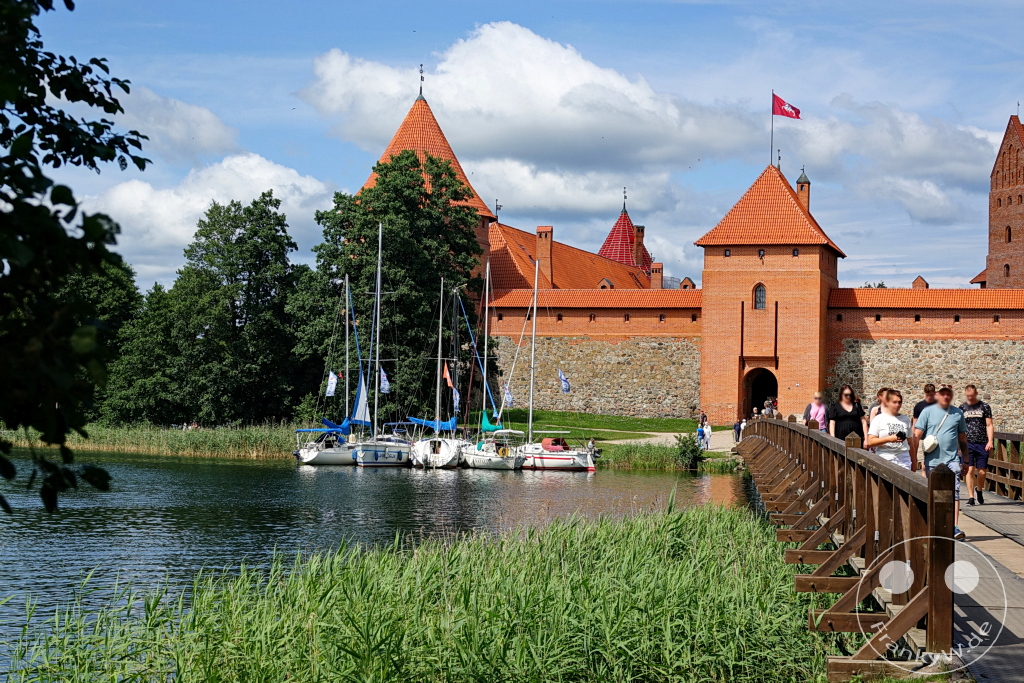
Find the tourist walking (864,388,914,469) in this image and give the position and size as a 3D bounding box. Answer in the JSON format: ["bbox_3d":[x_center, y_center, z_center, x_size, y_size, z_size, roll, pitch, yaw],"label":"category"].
[{"bbox_3d":[4.521,1.439,23.200,0.570,1.710,0.470,1,-2,0],"label":"tourist walking"}]

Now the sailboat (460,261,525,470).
[{"bbox_3d":[-1.046,1.211,106.500,2.650,11.400,7.700,2,-2,-22],"label":"sailboat"}]

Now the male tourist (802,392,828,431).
[{"bbox_3d":[6.177,1.875,39.500,0.530,1.660,0.420,1,-1,7],"label":"male tourist"}]

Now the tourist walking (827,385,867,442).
[{"bbox_3d":[5.203,1.535,30.000,0.590,1.720,0.420,1,-1,7],"label":"tourist walking"}]

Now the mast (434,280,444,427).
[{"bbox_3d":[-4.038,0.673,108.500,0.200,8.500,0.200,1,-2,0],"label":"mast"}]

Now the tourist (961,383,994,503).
[{"bbox_3d":[6.858,1.532,28.500,0.520,1.790,0.500,1,-2,9],"label":"tourist"}]

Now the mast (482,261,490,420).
[{"bbox_3d":[-1.439,0.066,110.000,0.200,9.400,0.200,1,-1,0],"label":"mast"}]

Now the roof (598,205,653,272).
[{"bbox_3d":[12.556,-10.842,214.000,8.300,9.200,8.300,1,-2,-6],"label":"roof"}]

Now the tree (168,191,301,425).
[{"bbox_3d":[-19.080,-2.082,133.000,9.100,16.600,9.000,1,-1,0],"label":"tree"}]

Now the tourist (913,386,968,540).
[{"bbox_3d":[5.061,1.418,22.900,0.640,1.810,0.550,1,-1,6],"label":"tourist"}]

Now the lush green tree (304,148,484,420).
[{"bbox_3d":[-8.018,-3.534,132.000,12.000,19.000,11.500,1,-1,0],"label":"lush green tree"}]

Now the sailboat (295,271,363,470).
[{"bbox_3d":[-9.697,1.573,107.500,2.600,10.700,7.500,0,-2,27],"label":"sailboat"}]

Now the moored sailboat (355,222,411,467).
[{"bbox_3d":[-7.207,0.112,108.500,3.100,13.600,9.300,1,-2,10],"label":"moored sailboat"}]

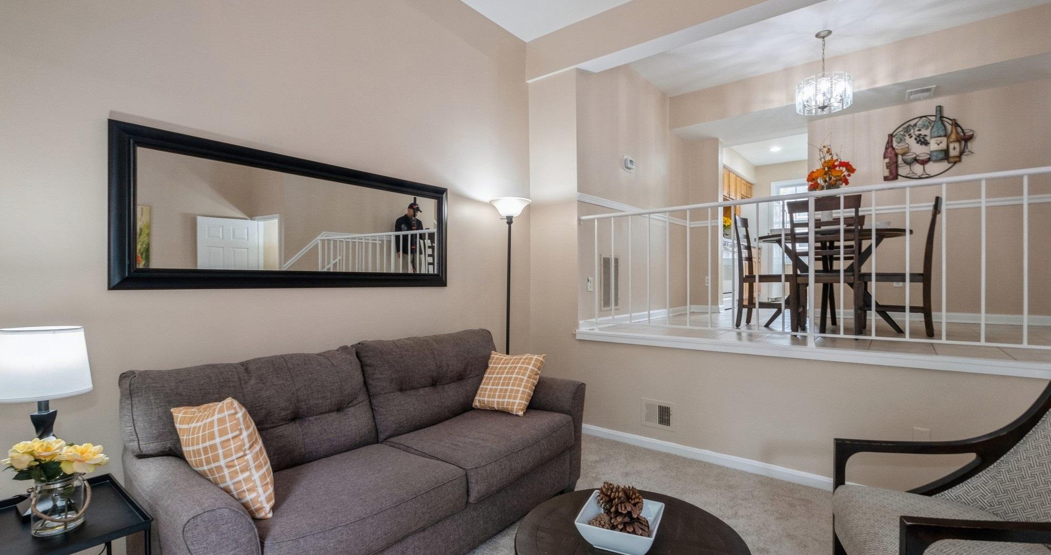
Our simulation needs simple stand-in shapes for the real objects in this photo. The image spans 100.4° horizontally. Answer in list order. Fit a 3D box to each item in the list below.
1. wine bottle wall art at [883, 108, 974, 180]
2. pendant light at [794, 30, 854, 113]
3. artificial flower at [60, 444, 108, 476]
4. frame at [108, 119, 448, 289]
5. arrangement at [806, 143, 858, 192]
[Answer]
[{"bbox_3d":[3.776,-1.276,4.116,0.634,0.640,0.050,0,0,36],"label":"wine bottle wall art"},{"bbox_3d":[2.467,-1.699,3.620,0.390,0.620,0.390,0,-1,40],"label":"pendant light"},{"bbox_3d":[-1.367,0.561,1.356,0.110,0.070,0.115,0,0,45],"label":"artificial flower"},{"bbox_3d":[-1.108,-0.281,2.388,0.040,0.674,1.706,0,-1,40],"label":"frame"},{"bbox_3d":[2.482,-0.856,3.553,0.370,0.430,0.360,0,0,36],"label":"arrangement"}]

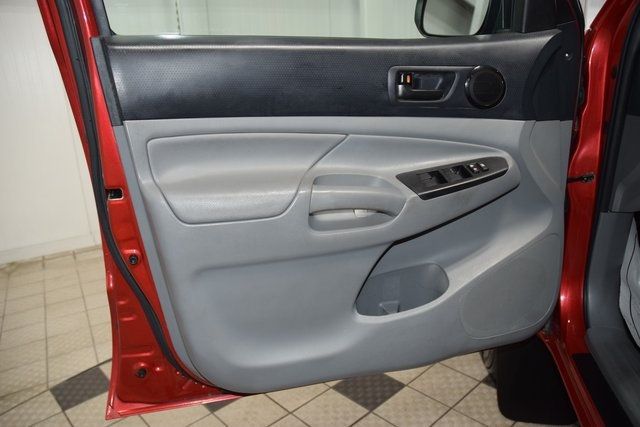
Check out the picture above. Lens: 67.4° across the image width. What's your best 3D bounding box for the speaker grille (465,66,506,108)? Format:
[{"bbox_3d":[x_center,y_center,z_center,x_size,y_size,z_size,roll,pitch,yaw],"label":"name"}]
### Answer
[{"bbox_3d":[0.343,-0.261,0.994,0.086,0.086,0.020,-8,17,-14],"label":"speaker grille"}]

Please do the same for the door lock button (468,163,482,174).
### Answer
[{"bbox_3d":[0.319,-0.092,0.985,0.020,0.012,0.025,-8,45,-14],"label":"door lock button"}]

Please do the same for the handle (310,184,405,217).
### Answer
[{"bbox_3d":[0.075,-0.026,0.959,0.188,0.055,0.045,-8,17,-14],"label":"handle"}]

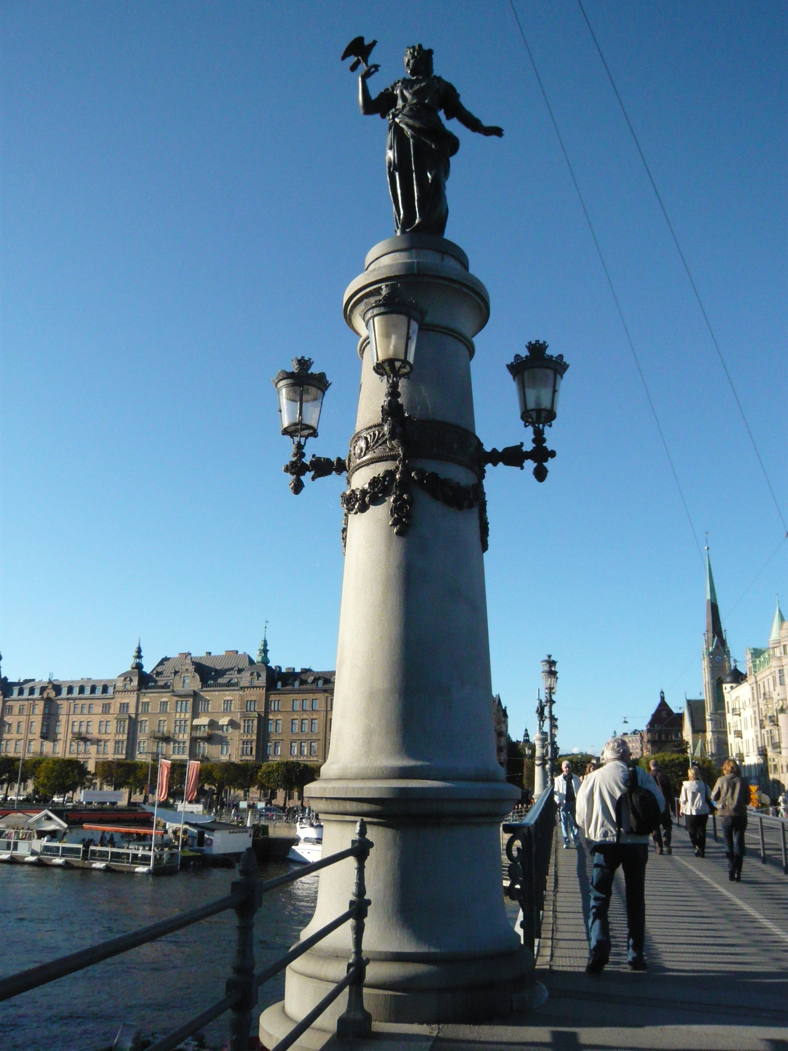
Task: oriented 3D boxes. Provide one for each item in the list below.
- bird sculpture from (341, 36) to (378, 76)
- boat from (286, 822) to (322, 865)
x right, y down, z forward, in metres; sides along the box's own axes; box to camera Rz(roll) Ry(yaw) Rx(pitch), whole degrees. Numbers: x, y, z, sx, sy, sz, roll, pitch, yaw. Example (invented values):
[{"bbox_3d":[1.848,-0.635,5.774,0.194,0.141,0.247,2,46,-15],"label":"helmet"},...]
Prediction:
[{"bbox_3d":[-0.337,-4.543,8.171,0.330,0.310,0.290,-2,-17,10],"label":"bird sculpture"},{"bbox_3d":[-3.369,25.767,68.510,10.000,3.429,3.400,-6,-19,23],"label":"boat"}]

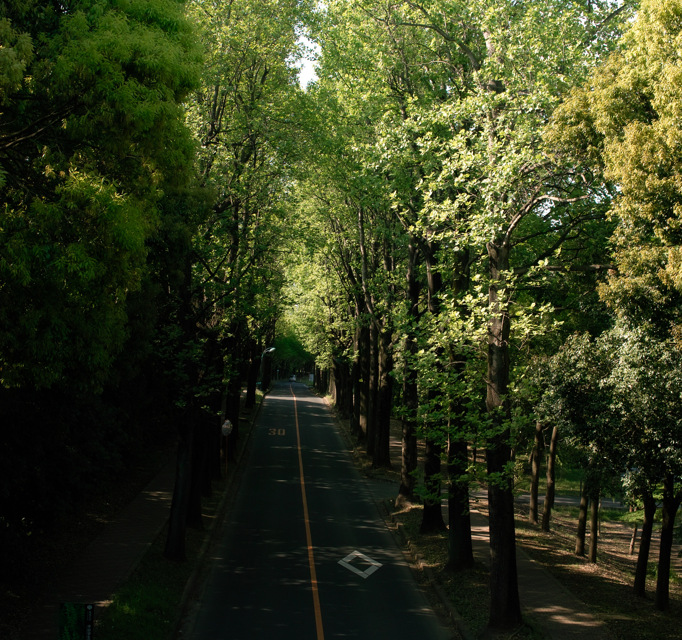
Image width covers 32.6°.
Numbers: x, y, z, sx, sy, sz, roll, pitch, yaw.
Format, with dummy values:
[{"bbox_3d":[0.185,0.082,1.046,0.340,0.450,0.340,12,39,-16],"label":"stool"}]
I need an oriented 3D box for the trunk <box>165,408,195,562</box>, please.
[{"bbox_3d":[-5.206,5.338,37.862,0.720,4.930,0.720,3,-1,-3],"label":"trunk"}]

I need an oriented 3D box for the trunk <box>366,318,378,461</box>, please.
[{"bbox_3d":[2.021,4.463,75.782,0.680,8.870,0.680,3,-1,-3],"label":"trunk"}]

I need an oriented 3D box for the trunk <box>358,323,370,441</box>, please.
[{"bbox_3d":[1.765,4.665,88.816,0.720,8.960,0.720,3,-1,-3],"label":"trunk"}]

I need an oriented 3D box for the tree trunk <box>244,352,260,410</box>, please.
[{"bbox_3d":[-9.169,6.213,121.032,1.000,6.100,1.000,3,-1,-3],"label":"tree trunk"}]

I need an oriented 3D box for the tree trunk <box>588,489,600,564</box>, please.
[{"bbox_3d":[8.841,7.259,40.867,0.300,2.560,0.300,3,-1,-3],"label":"tree trunk"}]

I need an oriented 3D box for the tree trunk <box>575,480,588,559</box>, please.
[{"bbox_3d":[8.692,7.199,42.380,0.350,2.720,0.350,3,-1,-3],"label":"tree trunk"}]

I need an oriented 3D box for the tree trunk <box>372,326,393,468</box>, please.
[{"bbox_3d":[2.434,4.588,69.440,0.850,8.410,0.850,3,-1,-3],"label":"tree trunk"}]

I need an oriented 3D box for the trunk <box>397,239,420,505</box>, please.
[{"bbox_3d":[3.096,2.356,54.244,0.750,12.330,0.750,3,-1,-3],"label":"trunk"}]

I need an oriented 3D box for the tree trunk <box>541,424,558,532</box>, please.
[{"bbox_3d":[8.476,6.507,47.702,0.420,4.300,0.420,3,-1,-3],"label":"tree trunk"}]

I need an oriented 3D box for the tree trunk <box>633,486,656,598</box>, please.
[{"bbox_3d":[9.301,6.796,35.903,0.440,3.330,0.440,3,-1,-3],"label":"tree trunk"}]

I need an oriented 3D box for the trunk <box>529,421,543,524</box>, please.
[{"bbox_3d":[8.244,6.485,49.714,0.400,4.400,0.400,3,-1,-3],"label":"trunk"}]

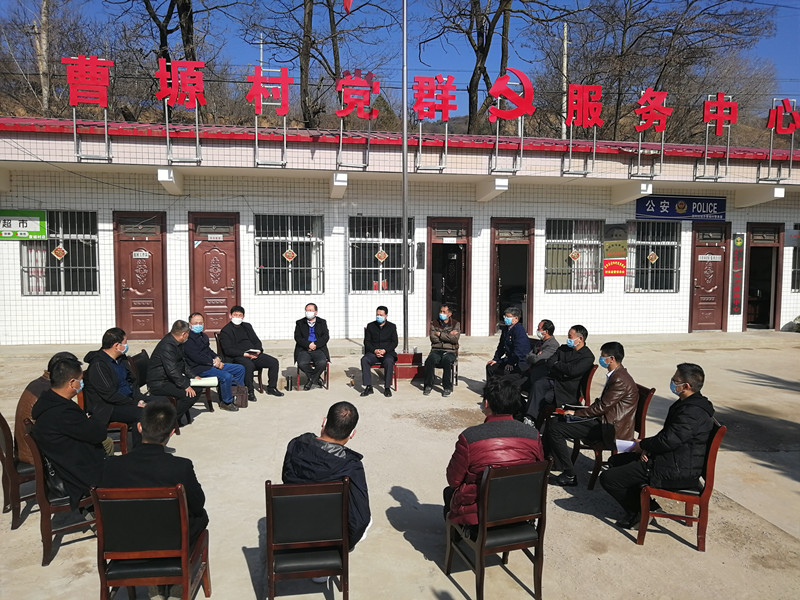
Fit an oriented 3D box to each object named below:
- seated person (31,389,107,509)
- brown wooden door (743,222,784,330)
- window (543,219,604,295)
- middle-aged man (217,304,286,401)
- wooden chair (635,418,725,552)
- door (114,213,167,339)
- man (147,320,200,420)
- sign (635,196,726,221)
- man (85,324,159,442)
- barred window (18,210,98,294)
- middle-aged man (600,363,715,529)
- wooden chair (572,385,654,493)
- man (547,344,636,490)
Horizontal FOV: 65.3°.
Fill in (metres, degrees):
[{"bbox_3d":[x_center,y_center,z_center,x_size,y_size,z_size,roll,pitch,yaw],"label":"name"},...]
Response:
[{"bbox_3d":[-2.296,1.100,4.760,0.800,1.320,0.600,-2,5,-38],"label":"seated person"},{"bbox_3d":[9.131,-0.565,15.673,1.053,2.720,0.130,0,4,-10],"label":"brown wooden door"},{"bbox_3d":[4.154,-1.024,14.775,1.464,1.750,0.100,0,4,-10],"label":"window"},{"bbox_3d":[-2.244,0.762,9.318,0.850,1.310,0.600,3,5,41],"label":"middle-aged man"},{"bbox_3d":[2.092,1.351,4.776,0.575,0.922,0.494,1,4,11],"label":"wooden chair"},{"bbox_3d":[-5.388,-0.510,13.010,1.045,2.659,0.120,0,4,-10],"label":"door"},{"bbox_3d":[-2.725,0.906,7.574,0.700,1.280,0.550,1,4,6],"label":"man"},{"bbox_3d":[6.697,-2.183,14.910,2.354,0.571,0.120,0,4,-10],"label":"sign"},{"bbox_3d":[-2.863,0.987,6.573,0.840,1.340,0.540,0,4,-2],"label":"man"},{"bbox_3d":[-6.964,-0.953,12.785,1.476,1.739,0.100,0,4,-10],"label":"barred window"},{"bbox_3d":[1.992,1.177,4.895,0.780,1.340,0.540,1,4,11],"label":"middle-aged man"},{"bbox_3d":[2.024,1.258,5.930,0.575,0.922,0.494,0,4,-1],"label":"wooden chair"},{"bbox_3d":[1.866,1.093,6.037,0.860,1.330,0.520,1,4,0],"label":"man"}]

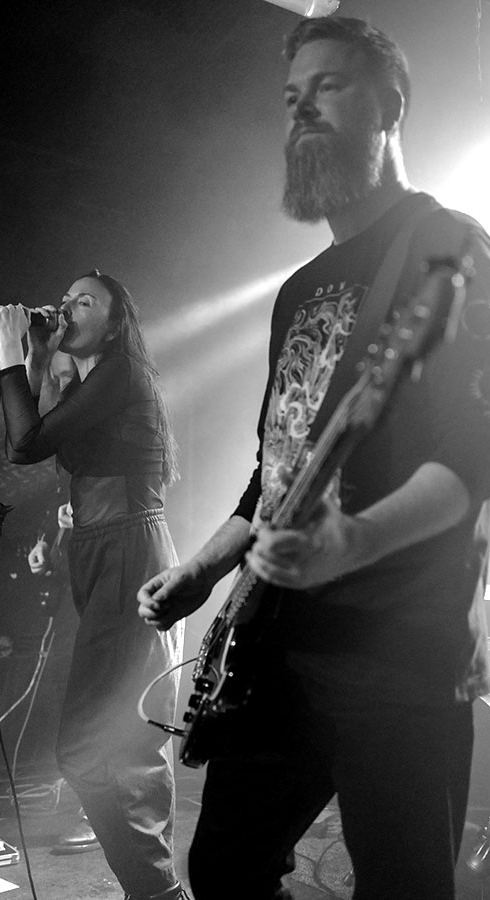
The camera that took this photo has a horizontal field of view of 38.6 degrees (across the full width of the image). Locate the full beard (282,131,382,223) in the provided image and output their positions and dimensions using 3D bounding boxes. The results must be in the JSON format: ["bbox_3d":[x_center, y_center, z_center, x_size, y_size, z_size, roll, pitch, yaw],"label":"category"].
[{"bbox_3d":[0.137,-0.432,1.105,0.125,0.150,0.145,8,-11,-44],"label":"full beard"}]

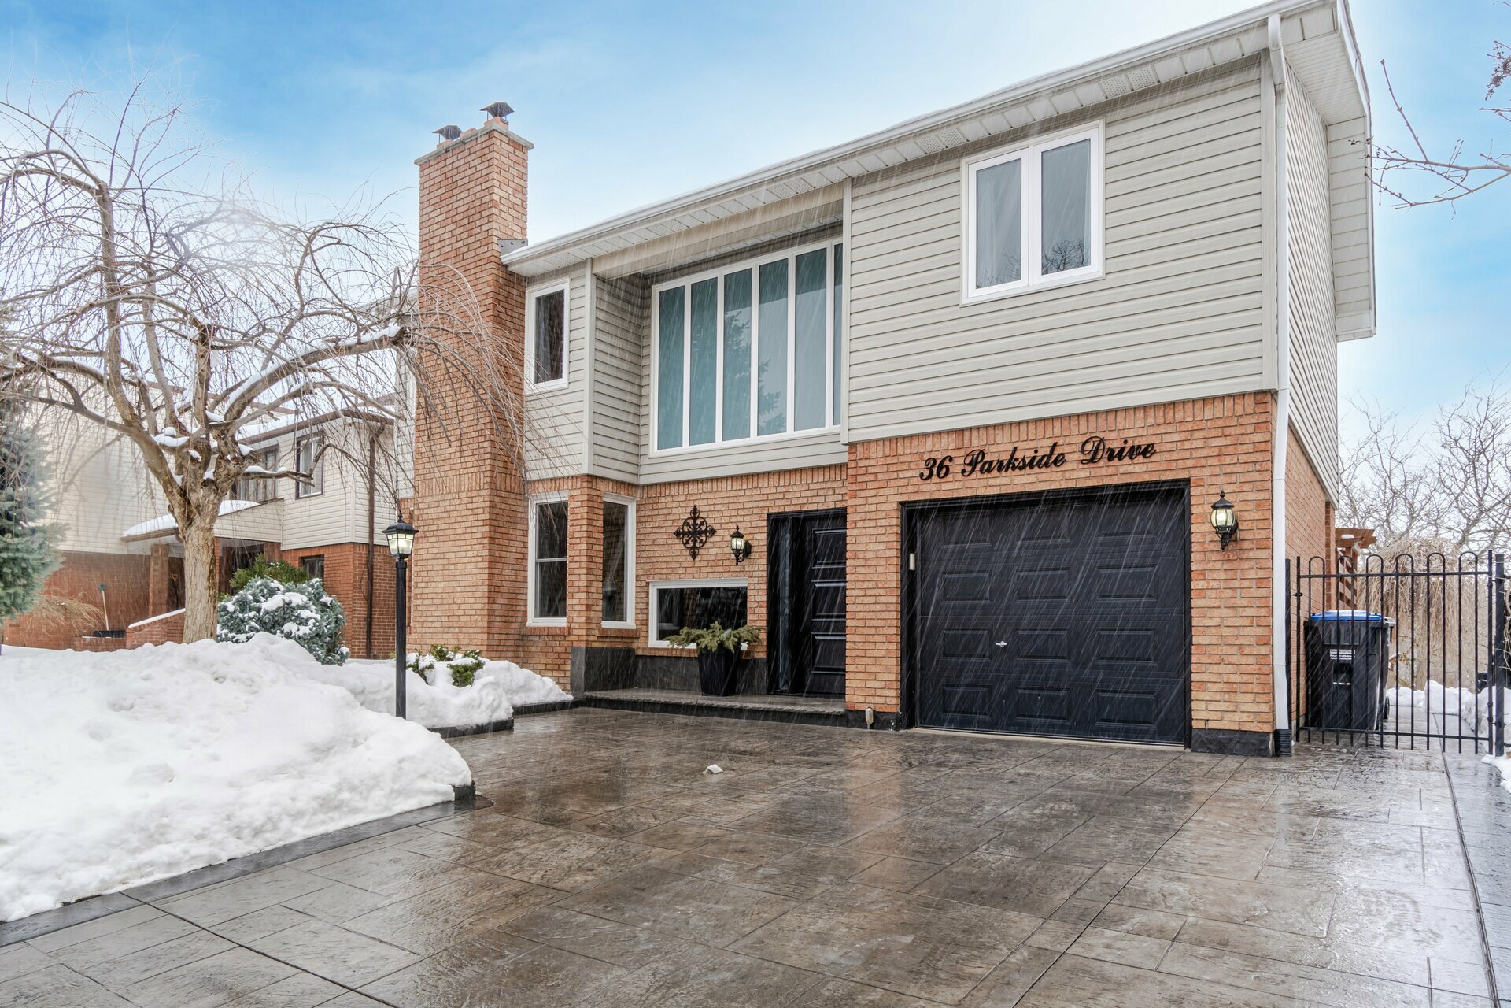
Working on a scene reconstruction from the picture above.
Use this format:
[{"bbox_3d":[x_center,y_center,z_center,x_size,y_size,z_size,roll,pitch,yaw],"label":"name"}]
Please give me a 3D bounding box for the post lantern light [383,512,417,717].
[{"bbox_3d":[-2.858,0.994,7.100,0.215,1.820,0.215,-2,-3,35],"label":"post lantern light"}]

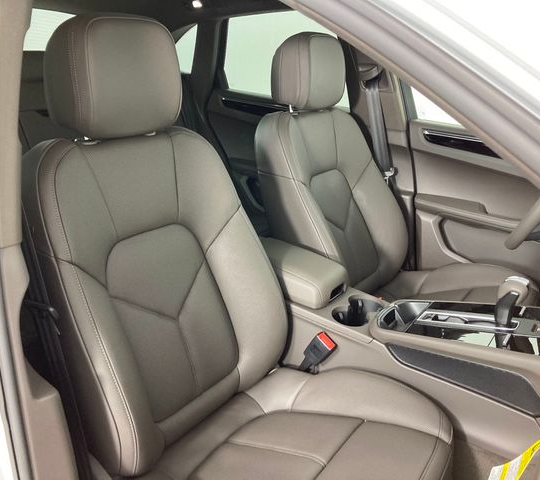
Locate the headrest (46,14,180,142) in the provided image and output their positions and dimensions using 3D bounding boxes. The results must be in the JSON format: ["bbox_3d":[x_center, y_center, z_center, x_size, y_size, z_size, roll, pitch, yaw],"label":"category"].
[{"bbox_3d":[-0.307,-0.327,1.044,0.152,0.227,0.260,15,24,34],"label":"headrest"}]

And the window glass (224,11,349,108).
[{"bbox_3d":[0.025,-0.721,2.043,0.635,0.362,0.040,18,50,32],"label":"window glass"}]

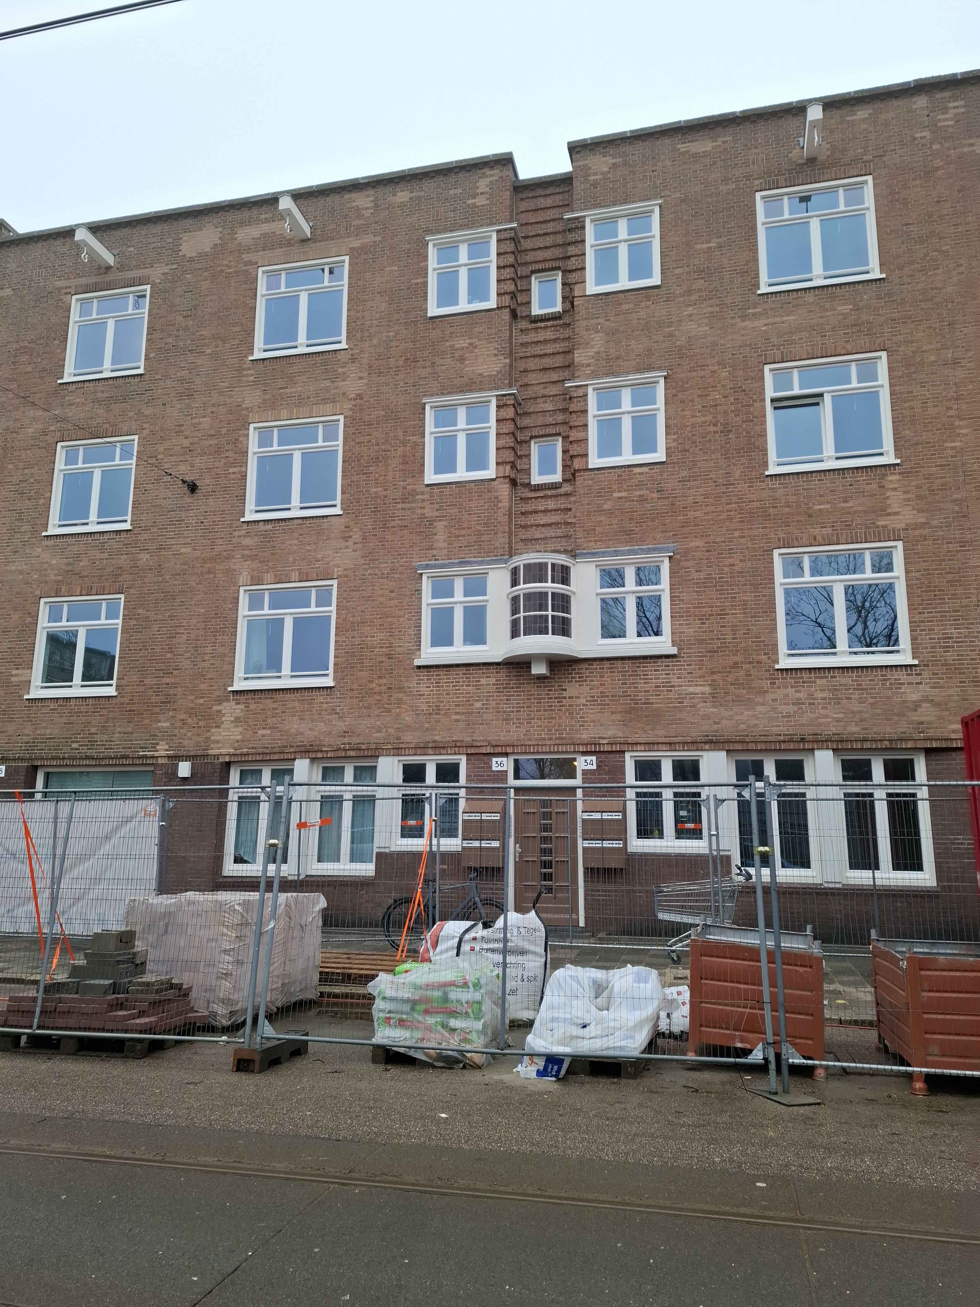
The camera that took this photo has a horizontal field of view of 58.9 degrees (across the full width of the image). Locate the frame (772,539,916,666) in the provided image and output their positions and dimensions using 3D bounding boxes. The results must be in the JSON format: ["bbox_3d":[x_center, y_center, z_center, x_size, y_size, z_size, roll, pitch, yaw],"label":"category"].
[{"bbox_3d":[5.085,-0.685,12.588,1.790,1.810,0.150,-2,-11,14],"label":"frame"}]

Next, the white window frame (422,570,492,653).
[{"bbox_3d":[-0.519,-0.634,13.913,1.079,1.332,0.150,-2,-11,14],"label":"white window frame"}]

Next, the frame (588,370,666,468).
[{"bbox_3d":[2.192,-3.659,13.878,1.210,1.445,0.150,-2,-11,14],"label":"frame"}]

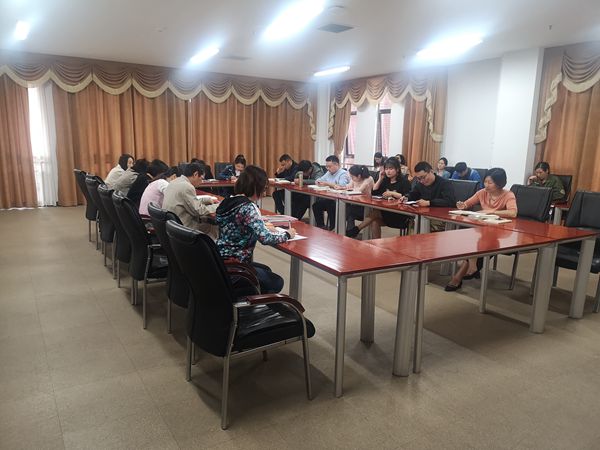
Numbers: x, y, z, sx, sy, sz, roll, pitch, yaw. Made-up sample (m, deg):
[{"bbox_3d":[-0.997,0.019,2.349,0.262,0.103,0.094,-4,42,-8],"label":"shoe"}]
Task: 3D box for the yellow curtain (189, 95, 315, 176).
[{"bbox_3d":[-1.099,-2.046,12.370,3.750,2.620,0.200,-5,12,-33],"label":"yellow curtain"}]

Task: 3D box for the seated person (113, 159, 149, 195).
[{"bbox_3d":[-1.875,-0.194,5.565,0.820,1.180,0.550,-5,13,-32],"label":"seated person"}]

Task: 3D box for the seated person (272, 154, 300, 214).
[{"bbox_3d":[-0.187,-0.687,8.337,0.880,1.190,0.560,-5,13,-32],"label":"seated person"}]

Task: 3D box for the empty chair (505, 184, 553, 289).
[{"bbox_3d":[2.349,0.115,5.268,0.720,1.030,0.600,-5,12,-31],"label":"empty chair"}]

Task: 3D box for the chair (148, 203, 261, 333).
[{"bbox_3d":[-0.626,0.362,3.339,0.760,1.000,0.600,-5,12,-30],"label":"chair"}]

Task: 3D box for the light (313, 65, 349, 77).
[{"bbox_3d":[0.655,-3.221,9.844,0.250,0.080,1.270,-5,13,-32],"label":"light"}]

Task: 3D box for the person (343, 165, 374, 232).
[{"bbox_3d":[0.920,-0.304,7.011,0.780,1.180,0.500,-5,12,-31],"label":"person"}]

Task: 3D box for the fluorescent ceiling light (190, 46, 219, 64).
[{"bbox_3d":[-1.701,-2.978,8.255,0.250,0.080,1.270,-5,13,-32],"label":"fluorescent ceiling light"}]

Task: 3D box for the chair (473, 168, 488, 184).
[{"bbox_3d":[3.234,-0.570,9.223,0.720,1.030,0.600,-5,12,-31],"label":"chair"}]

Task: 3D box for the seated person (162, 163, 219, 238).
[{"bbox_3d":[-0.866,0.078,4.189,0.800,1.240,0.520,-5,12,-30],"label":"seated person"}]

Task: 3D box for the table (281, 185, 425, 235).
[{"bbox_3d":[0.719,0.020,5.995,0.620,0.760,2.800,-5,12,-30],"label":"table"}]

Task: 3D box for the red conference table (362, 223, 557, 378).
[{"bbox_3d":[1.165,0.489,3.489,1.380,0.760,0.620,-5,12,-30],"label":"red conference table"}]

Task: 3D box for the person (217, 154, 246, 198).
[{"bbox_3d":[-1.137,-0.584,7.695,0.560,1.180,0.800,-5,13,-31],"label":"person"}]

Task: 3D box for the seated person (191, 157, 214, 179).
[{"bbox_3d":[-1.820,-0.702,9.039,0.520,1.130,0.750,-5,12,-31],"label":"seated person"}]

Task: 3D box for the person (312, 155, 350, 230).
[{"bbox_3d":[0.460,-0.459,7.302,0.800,1.220,0.520,-5,12,-30],"label":"person"}]

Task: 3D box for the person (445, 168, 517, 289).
[{"bbox_3d":[1.905,0.021,4.869,0.960,1.220,0.620,-5,13,-32],"label":"person"}]

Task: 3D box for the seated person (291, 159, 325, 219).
[{"bbox_3d":[0.139,-0.527,7.735,0.920,1.120,0.600,-5,13,-32],"label":"seated person"}]

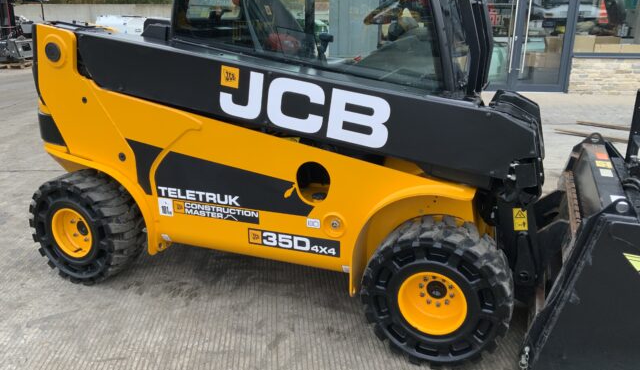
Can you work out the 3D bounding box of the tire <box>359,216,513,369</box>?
[{"bbox_3d":[0.570,0.523,2.619,0.690,0.690,0.265,7,18,22],"label":"tire"}]

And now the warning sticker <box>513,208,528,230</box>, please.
[{"bbox_3d":[0.963,0.165,2.571,0.063,0.114,0.004,-2,15,24],"label":"warning sticker"}]

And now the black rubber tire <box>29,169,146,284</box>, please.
[{"bbox_3d":[-1.483,0.264,3.417,0.690,0.690,0.265,7,18,22],"label":"black rubber tire"}]

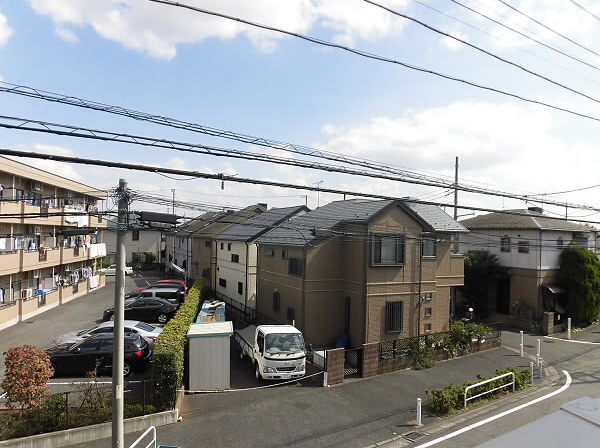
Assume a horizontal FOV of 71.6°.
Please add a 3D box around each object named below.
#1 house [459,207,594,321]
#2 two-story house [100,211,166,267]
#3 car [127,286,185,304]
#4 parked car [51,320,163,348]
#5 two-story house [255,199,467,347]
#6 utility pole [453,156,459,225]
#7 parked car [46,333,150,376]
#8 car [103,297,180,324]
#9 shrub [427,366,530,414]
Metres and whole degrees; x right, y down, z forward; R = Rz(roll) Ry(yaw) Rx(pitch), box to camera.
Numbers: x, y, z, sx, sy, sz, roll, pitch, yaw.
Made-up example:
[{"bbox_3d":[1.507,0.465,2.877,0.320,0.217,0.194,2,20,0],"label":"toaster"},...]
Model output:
[{"bbox_3d":[17.130,2.744,33.125,8.000,7.900,8.500,2,-1,-32],"label":"house"},{"bbox_3d":[-26.424,2.651,66.278,8.800,8.300,8.000,1,-2,-19],"label":"two-story house"},{"bbox_3d":[-9.970,5.189,27.811,4.350,1.500,1.720,1,-1,-10],"label":"car"},{"bbox_3d":[-8.446,5.031,18.632,4.620,1.450,1.750,1,-1,-10],"label":"parked car"},{"bbox_3d":[3.288,2.465,24.905,10.100,7.750,8.300,1,-1,-30],"label":"two-story house"},{"bbox_3d":[13.483,0.401,35.988,0.320,12.700,0.320,2,-2,-25],"label":"utility pole"},{"bbox_3d":[-7.959,4.969,16.231,4.360,1.480,1.750,1,-1,-10],"label":"parked car"},{"bbox_3d":[-9.860,5.403,26.091,4.720,1.440,1.780,1,-2,-10],"label":"car"},{"bbox_3d":[6.473,5.769,14.715,4.950,0.640,0.750,2,-2,-33],"label":"shrub"}]

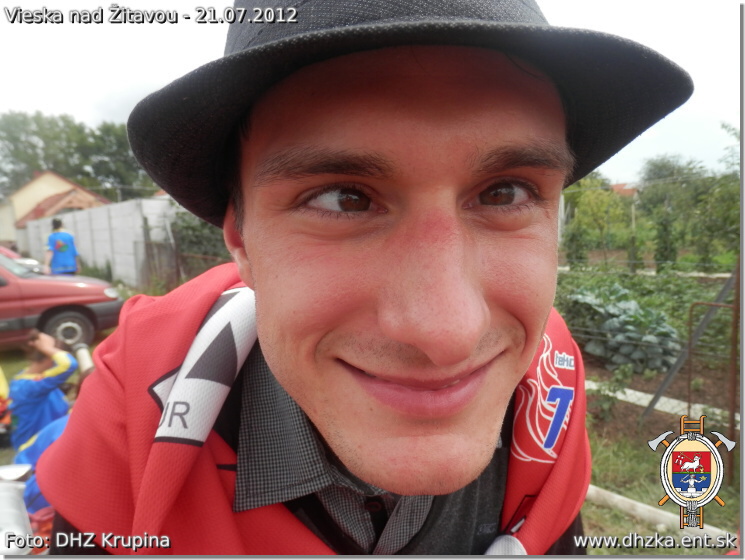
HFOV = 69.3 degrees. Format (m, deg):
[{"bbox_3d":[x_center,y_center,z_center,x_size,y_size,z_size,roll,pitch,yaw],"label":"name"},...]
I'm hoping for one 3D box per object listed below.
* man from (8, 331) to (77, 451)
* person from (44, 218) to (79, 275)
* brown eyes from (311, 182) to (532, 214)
[{"bbox_3d":[-2.090,0.750,3.500,0.620,0.830,0.520,-6,8,-43],"label":"man"},{"bbox_3d":[-5.150,-0.180,8.950,0.550,1.680,0.360,-3,6,-24],"label":"person"},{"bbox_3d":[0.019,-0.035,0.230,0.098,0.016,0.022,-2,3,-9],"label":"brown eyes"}]

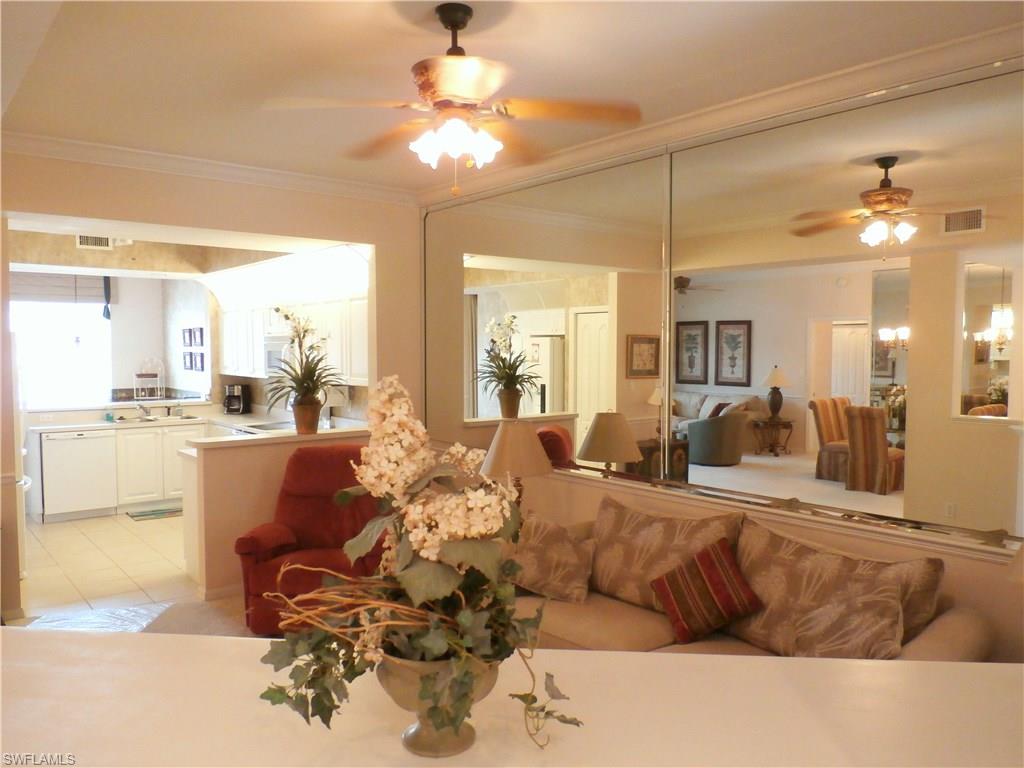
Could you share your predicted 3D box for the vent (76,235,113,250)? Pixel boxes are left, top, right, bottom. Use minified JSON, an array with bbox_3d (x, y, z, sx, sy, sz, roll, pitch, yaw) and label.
[{"bbox_3d":[-4.088,-1.388,7.249,0.315,0.155,0.030,-3,4,-40],"label":"vent"}]

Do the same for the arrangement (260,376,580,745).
[{"bbox_3d":[-0.141,0.271,1.139,0.500,0.575,0.380,0,3,0],"label":"arrangement"}]

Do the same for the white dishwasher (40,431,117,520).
[{"bbox_3d":[-4.289,0.868,7.255,0.610,0.865,0.600,-3,4,-40],"label":"white dishwasher"}]

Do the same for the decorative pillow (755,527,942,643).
[{"bbox_3d":[1.266,0.777,2.866,0.200,0.460,0.740,24,-13,-39],"label":"decorative pillow"}]

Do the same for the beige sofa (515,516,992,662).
[{"bbox_3d":[0.848,1.108,3.395,0.950,0.820,2.130,-3,4,-40],"label":"beige sofa"}]

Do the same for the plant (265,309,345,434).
[{"bbox_3d":[-1.503,-0.086,5.297,0.570,0.900,0.560,-2,4,-40],"label":"plant"}]

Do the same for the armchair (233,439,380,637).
[{"bbox_3d":[-1.050,0.924,4.530,0.840,1.010,0.900,0,3,5],"label":"armchair"}]

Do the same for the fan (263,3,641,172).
[{"bbox_3d":[-0.201,-1.054,2.618,1.320,0.580,1.320,-3,4,-40],"label":"fan"}]

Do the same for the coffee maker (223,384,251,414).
[{"bbox_3d":[-3.095,0.159,8.323,0.200,0.330,0.270,0,3,-3],"label":"coffee maker"}]

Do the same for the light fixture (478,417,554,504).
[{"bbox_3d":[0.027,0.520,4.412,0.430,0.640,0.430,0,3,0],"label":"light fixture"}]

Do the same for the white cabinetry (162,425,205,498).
[{"bbox_3d":[-3.527,0.777,7.797,0.440,0.760,0.580,-2,4,-40],"label":"white cabinetry"}]

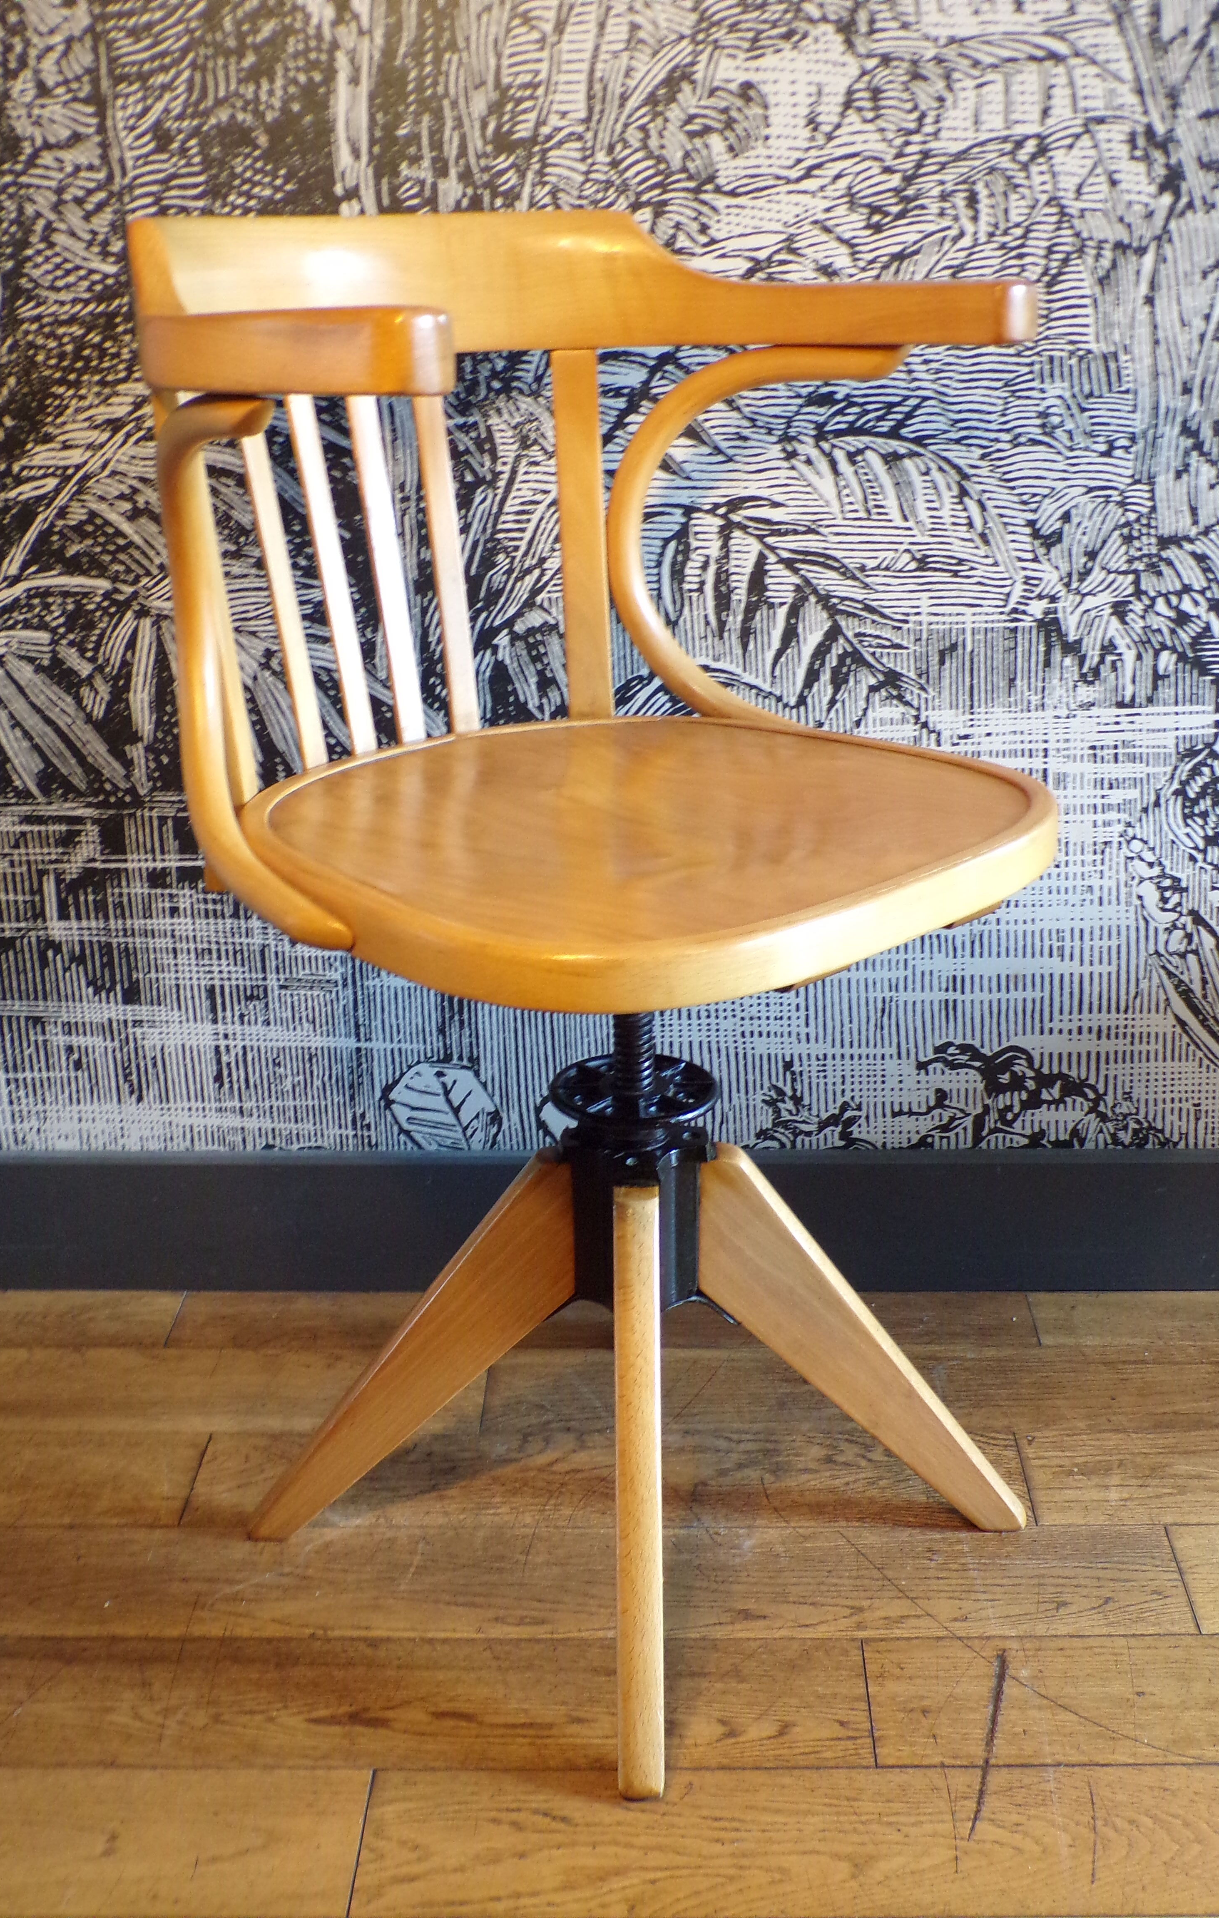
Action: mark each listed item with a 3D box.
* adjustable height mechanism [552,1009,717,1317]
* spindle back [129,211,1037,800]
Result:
[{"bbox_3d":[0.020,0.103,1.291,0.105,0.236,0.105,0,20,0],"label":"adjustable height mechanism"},{"bbox_3d":[-0.051,-0.264,1.234,0.414,0.336,0.493,19,28,41],"label":"spindle back"}]

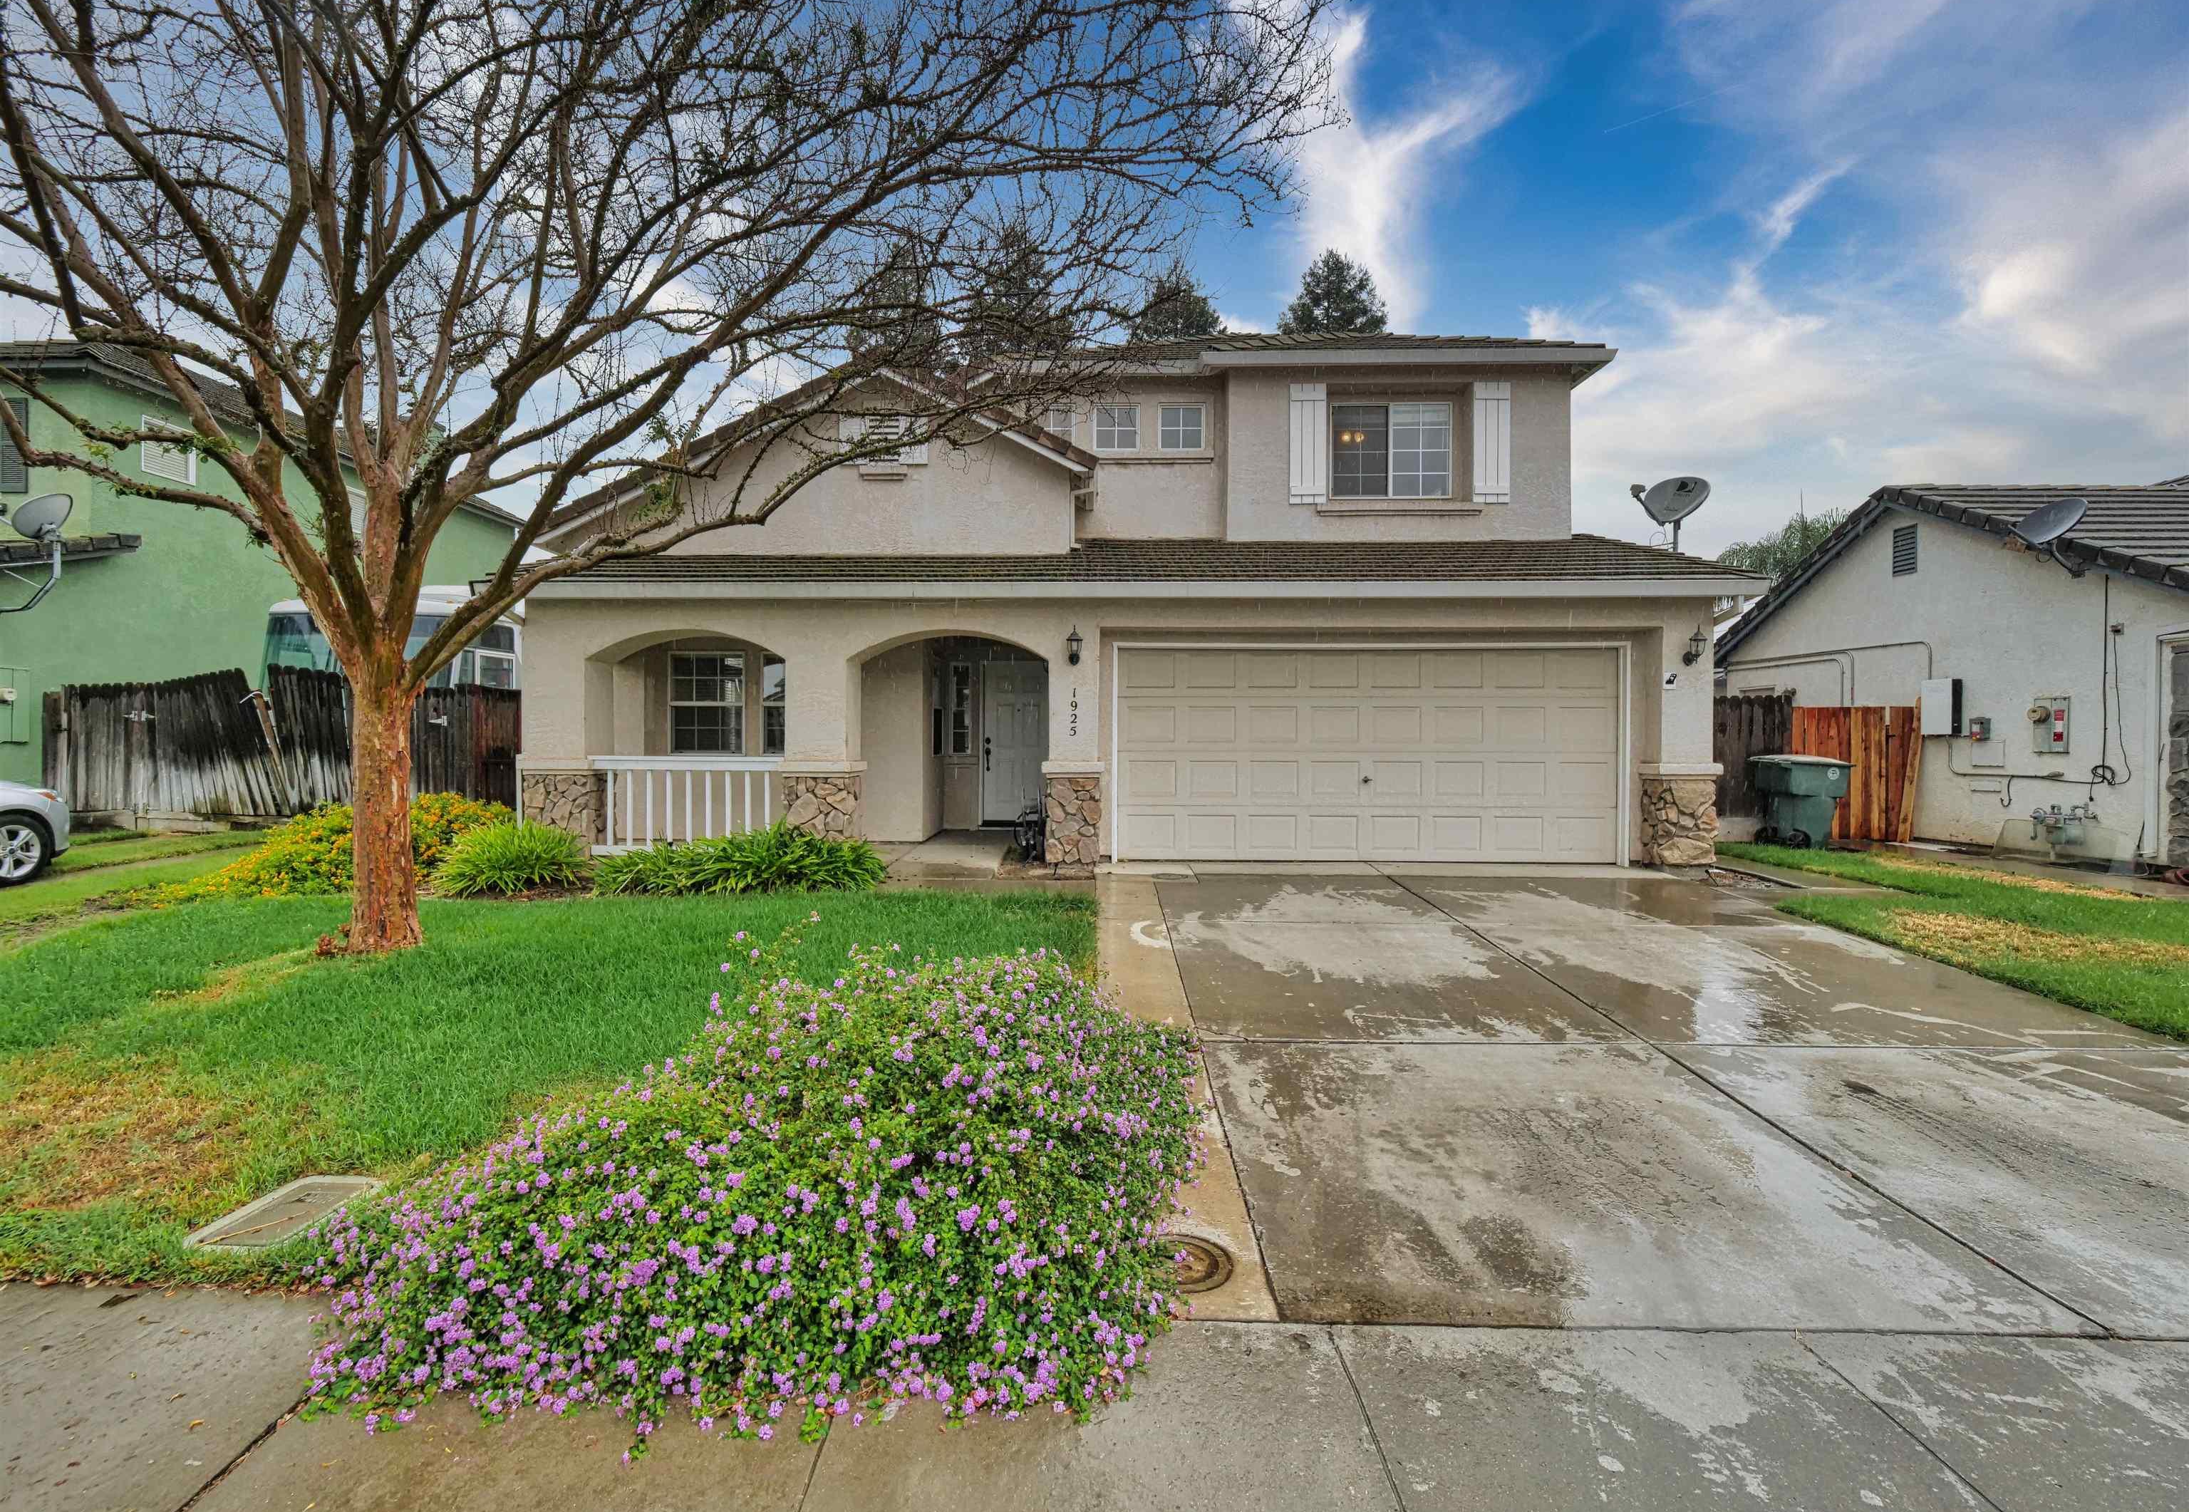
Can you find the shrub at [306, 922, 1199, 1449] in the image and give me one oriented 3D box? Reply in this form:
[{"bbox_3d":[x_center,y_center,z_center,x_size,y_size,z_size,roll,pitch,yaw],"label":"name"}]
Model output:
[{"bbox_3d":[-0.820,1.060,2.780,2.350,0.840,1.700,0,0,1],"label":"shrub"}]

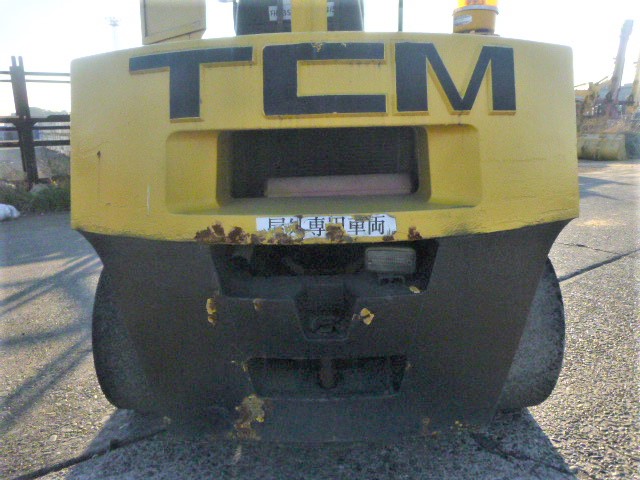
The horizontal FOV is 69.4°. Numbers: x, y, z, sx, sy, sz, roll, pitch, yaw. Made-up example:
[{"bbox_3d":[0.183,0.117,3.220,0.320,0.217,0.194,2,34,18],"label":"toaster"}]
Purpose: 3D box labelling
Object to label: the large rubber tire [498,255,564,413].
[{"bbox_3d":[0.584,0.249,1.530,0.190,0.580,0.580,-1,14,1],"label":"large rubber tire"}]

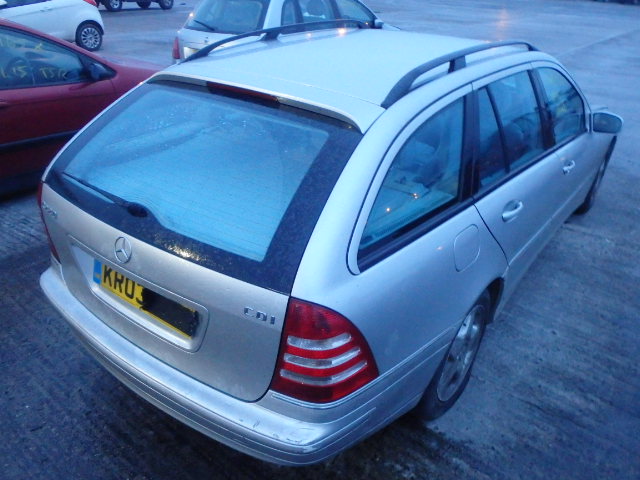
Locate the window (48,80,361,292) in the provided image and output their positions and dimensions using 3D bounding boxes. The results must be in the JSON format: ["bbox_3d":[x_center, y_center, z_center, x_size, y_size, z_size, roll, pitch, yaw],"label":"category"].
[{"bbox_3d":[-0.437,-0.257,1.729,1.200,0.070,0.600,21,67,30],"label":"window"}]

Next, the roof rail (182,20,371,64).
[{"bbox_3d":[-0.130,-1.073,2.728,0.055,0.115,1.580,21,32,30],"label":"roof rail"}]

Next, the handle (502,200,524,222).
[{"bbox_3d":[0.809,-0.118,2.157,0.042,0.036,0.200,21,33,30],"label":"handle"}]

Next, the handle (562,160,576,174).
[{"bbox_3d":[1.400,-0.405,2.889,0.042,0.036,0.200,21,33,30],"label":"handle"}]

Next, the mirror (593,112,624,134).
[{"bbox_3d":[1.842,-0.759,3.308,0.185,0.138,0.110,21,33,30],"label":"mirror"}]

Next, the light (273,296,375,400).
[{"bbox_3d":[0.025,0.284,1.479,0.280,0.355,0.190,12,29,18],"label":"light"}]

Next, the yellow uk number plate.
[{"bbox_3d":[-0.602,0.183,1.732,0.520,0.111,0.015,21,20,30],"label":"yellow uk number plate"}]

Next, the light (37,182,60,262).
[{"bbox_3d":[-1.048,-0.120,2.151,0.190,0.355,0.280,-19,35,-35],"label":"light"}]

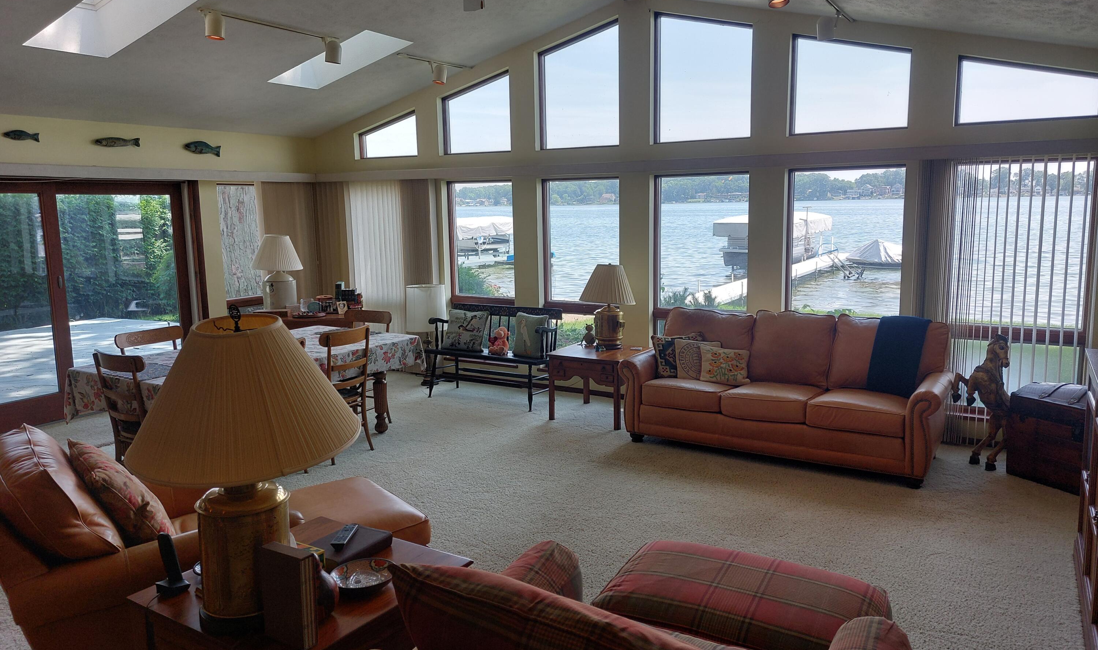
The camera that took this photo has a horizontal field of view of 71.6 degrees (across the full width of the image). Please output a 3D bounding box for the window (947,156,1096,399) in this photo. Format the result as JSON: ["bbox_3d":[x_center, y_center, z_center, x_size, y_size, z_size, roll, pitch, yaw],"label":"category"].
[{"bbox_3d":[3.305,-0.304,5.395,0.840,1.700,0.120,4,11,30],"label":"window"}]

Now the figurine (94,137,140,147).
[{"bbox_3d":[-4.004,-1.702,7.089,0.045,0.095,0.425,5,11,32],"label":"figurine"}]

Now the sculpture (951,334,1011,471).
[{"bbox_3d":[2.793,0.493,4.901,0.350,0.884,0.200,0,9,5],"label":"sculpture"}]

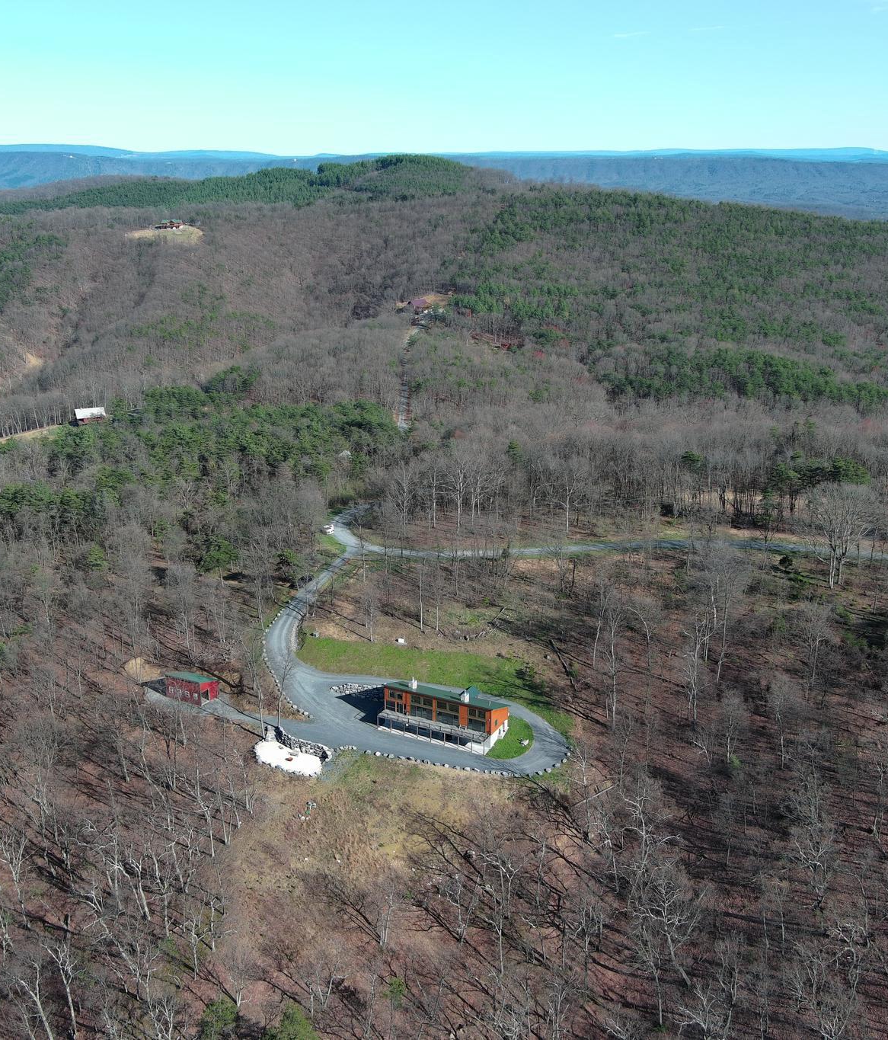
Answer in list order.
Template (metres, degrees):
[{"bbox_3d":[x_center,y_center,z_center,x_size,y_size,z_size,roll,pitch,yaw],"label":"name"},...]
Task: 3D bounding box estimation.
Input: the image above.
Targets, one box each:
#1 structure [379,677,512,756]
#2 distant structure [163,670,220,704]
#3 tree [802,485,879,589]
[{"bbox_3d":[-0.122,34.782,230.278,22.351,8.600,10.197,9,19,27],"label":"structure"},{"bbox_3d":[-49.122,32.389,245.352,8.343,4.635,5.150,9,19,27],"label":"distant structure"},{"bbox_3d":[84.617,3.519,268.432,16.601,22.900,16.601,0,16,0],"label":"tree"}]

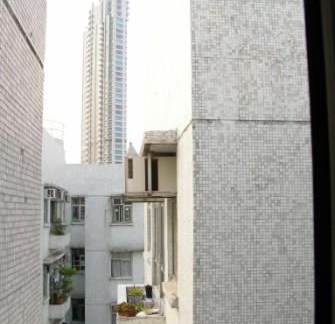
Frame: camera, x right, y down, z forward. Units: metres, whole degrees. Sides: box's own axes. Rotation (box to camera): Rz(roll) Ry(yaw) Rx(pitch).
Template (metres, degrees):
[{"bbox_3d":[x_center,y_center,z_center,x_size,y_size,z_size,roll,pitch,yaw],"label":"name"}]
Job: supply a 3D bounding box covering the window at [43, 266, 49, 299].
[{"bbox_3d":[-4.397,4.352,17.753,0.100,1.134,0.900,1,-6,-5],"label":"window"}]

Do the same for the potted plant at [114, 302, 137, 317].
[{"bbox_3d":[-0.500,1.762,5.883,0.240,0.160,0.220,1,-6,-5],"label":"potted plant"}]

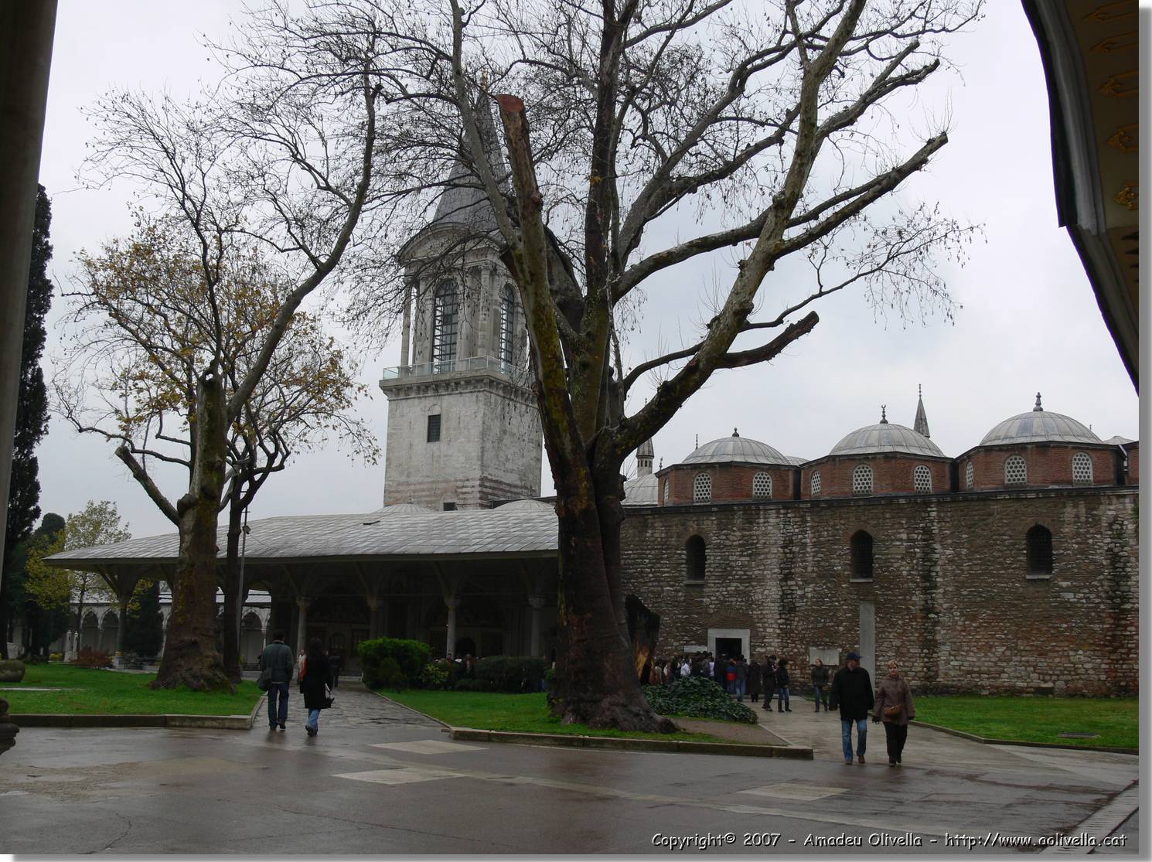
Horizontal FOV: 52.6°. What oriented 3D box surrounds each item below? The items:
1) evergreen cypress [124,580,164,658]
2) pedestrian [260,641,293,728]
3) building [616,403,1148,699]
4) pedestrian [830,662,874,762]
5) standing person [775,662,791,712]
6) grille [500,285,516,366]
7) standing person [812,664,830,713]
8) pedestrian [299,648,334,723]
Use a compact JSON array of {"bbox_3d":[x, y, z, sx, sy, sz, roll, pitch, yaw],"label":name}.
[{"bbox_3d":[-30.908,12.924,83.648,2.400,7.000,2.400,1,-11,0],"label":"evergreen cypress"},{"bbox_3d":[-5.414,4.561,21.322,0.620,1.750,0.450,4,-11,-14],"label":"pedestrian"},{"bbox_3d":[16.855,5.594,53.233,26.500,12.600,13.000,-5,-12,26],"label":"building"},{"bbox_3d":[4.426,4.462,18.833,0.700,1.760,0.460,1,-11,0],"label":"pedestrian"},{"bbox_3d":[6.579,8.118,37.184,0.380,1.660,0.480,-8,-14,40],"label":"standing person"},{"bbox_3d":[-4.685,-7.190,80.000,0.200,6.100,1.800,-5,-12,26],"label":"grille"},{"bbox_3d":[7.785,8.130,37.244,0.550,1.660,0.360,-3,-11,21],"label":"standing person"},{"bbox_3d":[-4.407,4.390,20.033,0.560,1.650,0.480,4,-11,-14],"label":"pedestrian"}]

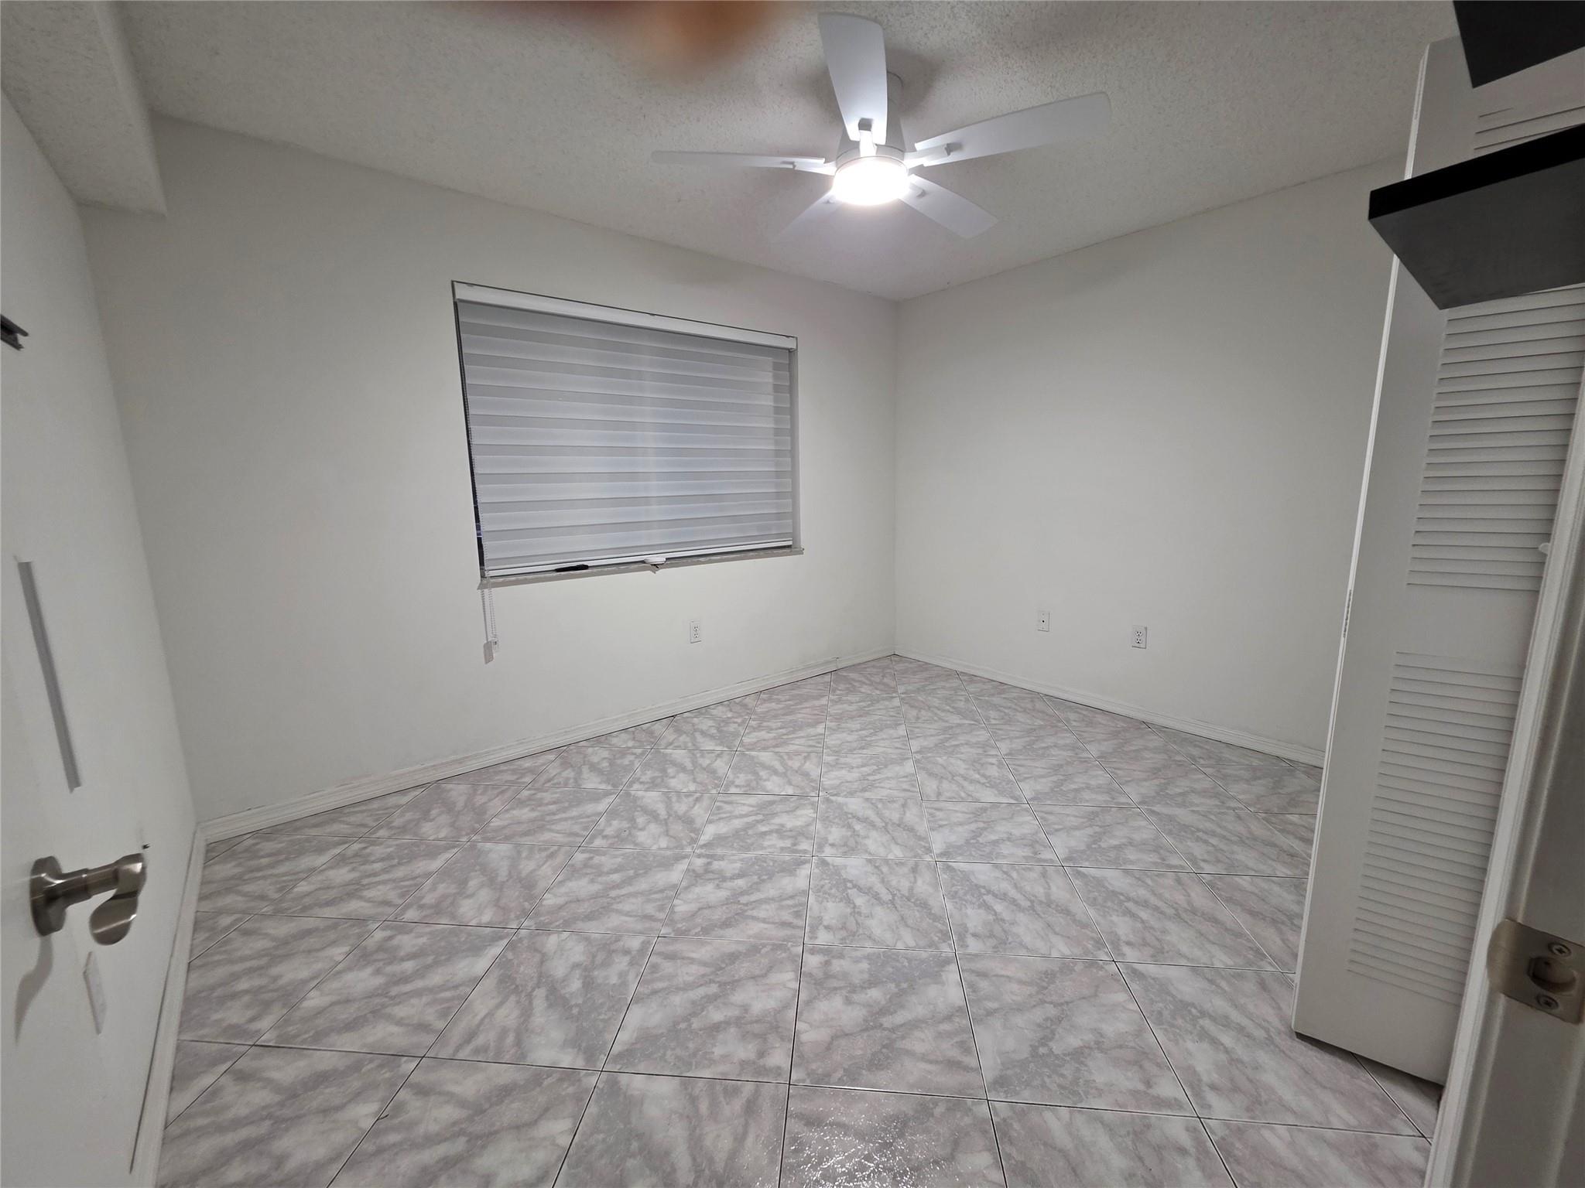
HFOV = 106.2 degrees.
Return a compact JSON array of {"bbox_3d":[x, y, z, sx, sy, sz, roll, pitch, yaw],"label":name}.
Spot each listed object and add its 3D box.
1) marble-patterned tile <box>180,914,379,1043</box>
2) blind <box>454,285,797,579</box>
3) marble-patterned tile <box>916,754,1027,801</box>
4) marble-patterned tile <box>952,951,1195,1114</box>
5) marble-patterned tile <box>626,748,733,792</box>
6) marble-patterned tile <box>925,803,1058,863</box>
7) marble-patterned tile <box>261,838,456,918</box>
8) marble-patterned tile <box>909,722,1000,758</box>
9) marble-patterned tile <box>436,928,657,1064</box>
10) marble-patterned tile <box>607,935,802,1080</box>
[{"bbox_3d":[-1.415,1.001,1.574,0.410,0.010,0.398,0,10,5],"label":"marble-patterned tile"},{"bbox_3d":[-0.685,-0.792,3.124,1.844,1.249,0.100,-9,12,-39],"label":"blind"},{"bbox_3d":[0.740,0.805,2.561,0.406,0.020,0.404,0,10,5],"label":"marble-patterned tile"},{"bbox_3d":[0.623,1.004,1.384,0.406,0.020,0.404,0,10,5],"label":"marble-patterned tile"},{"bbox_3d":[-0.490,0.805,2.685,0.406,0.020,0.404,0,10,5],"label":"marble-patterned tile"},{"bbox_3d":[0.700,0.865,2.162,0.410,0.010,0.398,0,10,5],"label":"marble-patterned tile"},{"bbox_3d":[-1.385,0.940,1.969,0.406,0.020,0.404,0,10,5],"label":"marble-patterned tile"},{"bbox_3d":[0.774,0.729,2.943,0.410,0.010,0.398,0,10,5],"label":"marble-patterned tile"},{"bbox_3d":[-0.599,1.001,1.497,0.410,0.010,0.398,0,10,5],"label":"marble-patterned tile"},{"bbox_3d":[-0.190,1.005,1.460,0.406,0.020,0.404,0,10,5],"label":"marble-patterned tile"}]

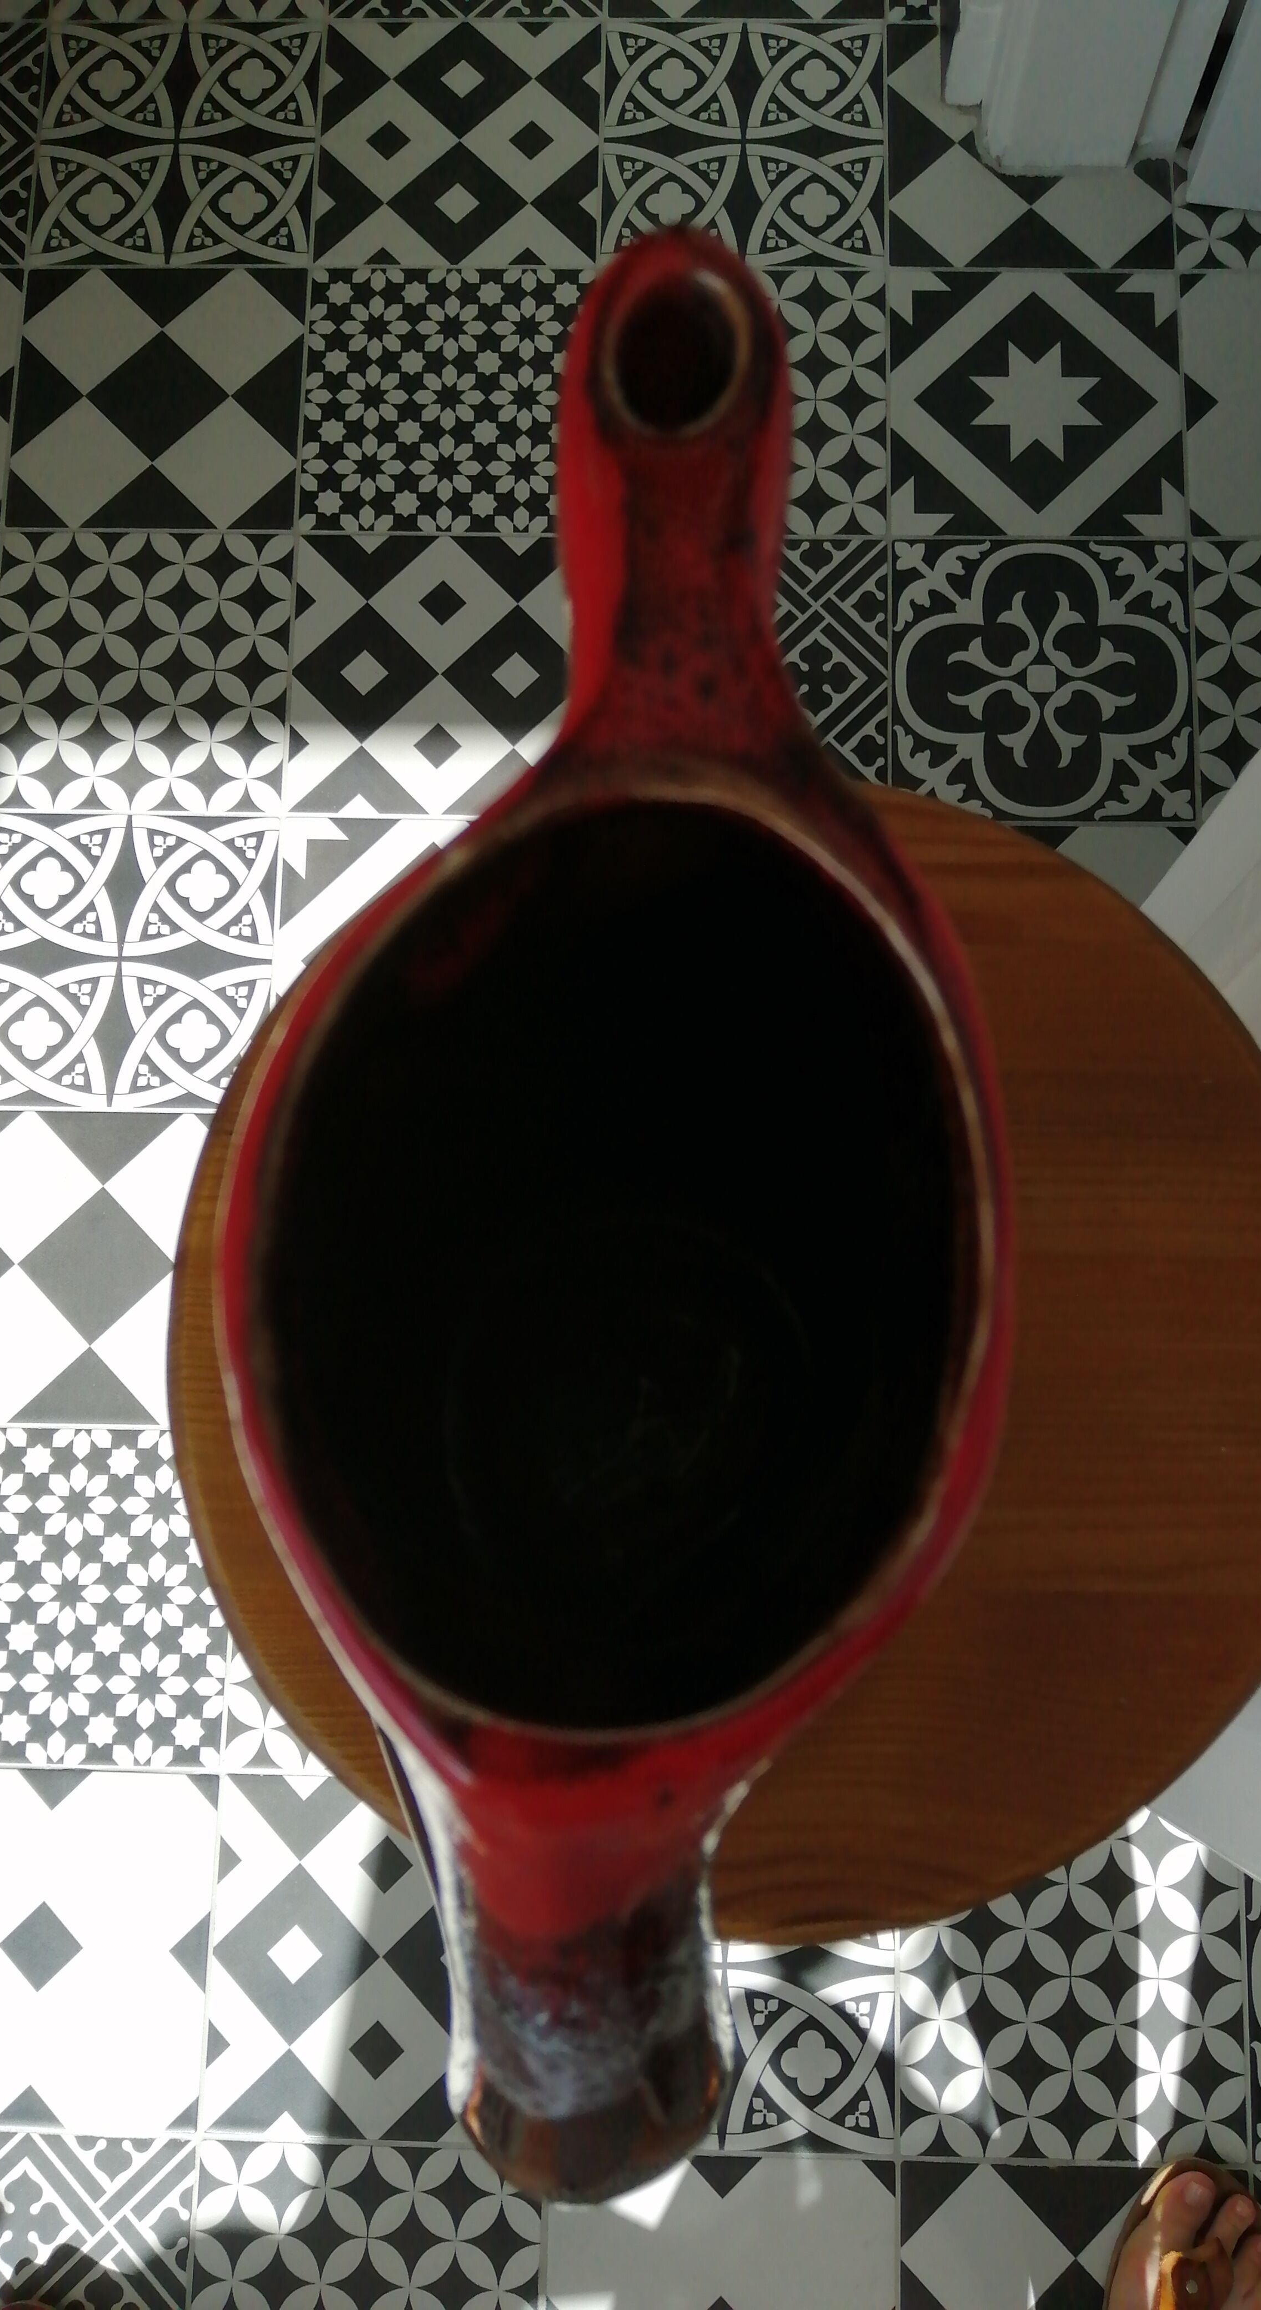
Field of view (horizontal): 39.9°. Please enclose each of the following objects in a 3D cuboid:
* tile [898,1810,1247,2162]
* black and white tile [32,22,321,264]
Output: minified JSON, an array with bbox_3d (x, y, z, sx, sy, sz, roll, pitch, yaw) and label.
[{"bbox_3d":[0.258,0.479,1.016,0.200,0.010,0.200,1,80,1],"label":"tile"},{"bbox_3d":[-0.320,-0.716,1.234,0.198,0.010,0.198,1,80,1],"label":"black and white tile"}]

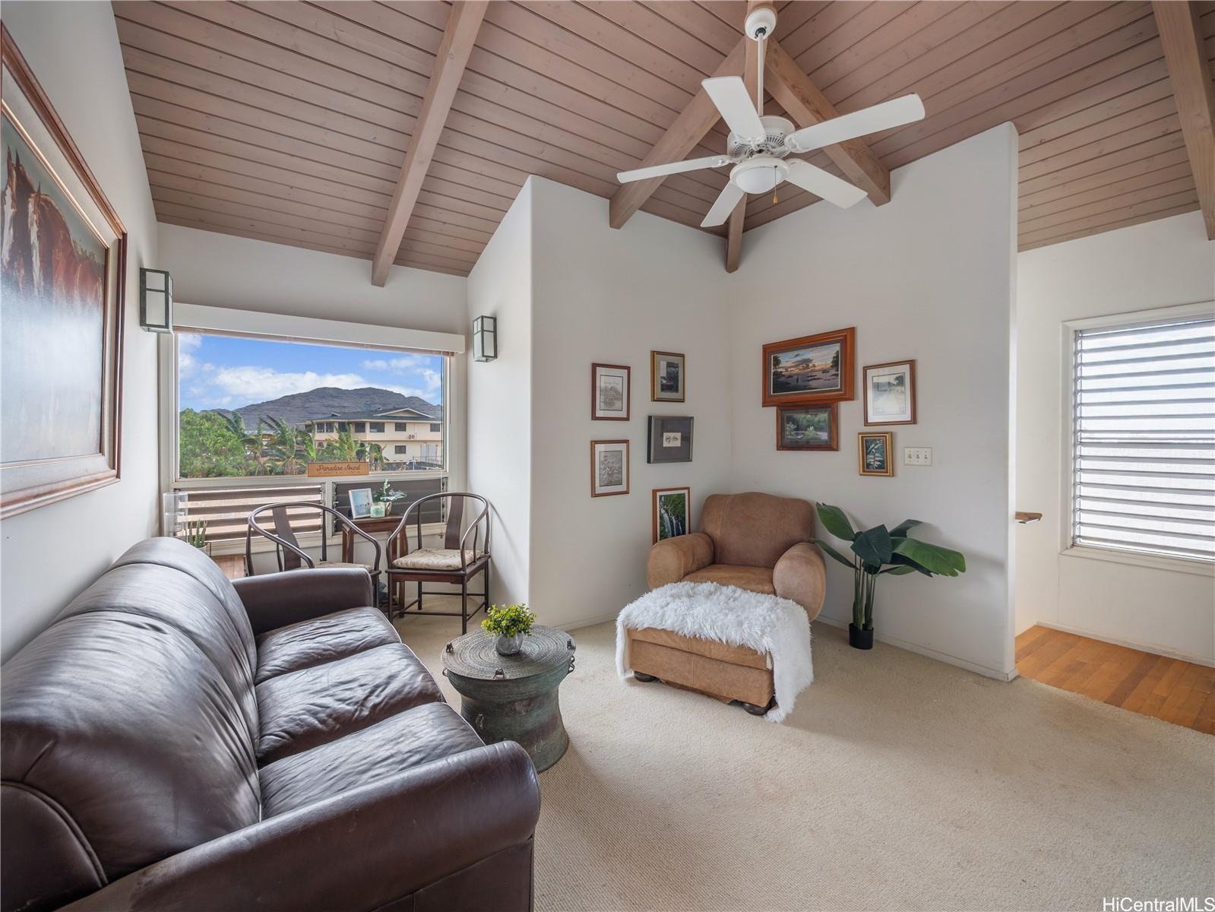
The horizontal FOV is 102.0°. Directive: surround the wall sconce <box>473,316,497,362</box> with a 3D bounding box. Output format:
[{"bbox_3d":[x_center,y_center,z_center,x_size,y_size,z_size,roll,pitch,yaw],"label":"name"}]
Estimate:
[{"bbox_3d":[-0.929,-0.882,3.732,0.115,0.310,0.185,-2,3,-34],"label":"wall sconce"}]

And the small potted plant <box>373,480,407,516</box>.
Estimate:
[{"bbox_3d":[-1.648,0.318,3.733,0.240,0.280,0.210,-2,3,-34],"label":"small potted plant"}]

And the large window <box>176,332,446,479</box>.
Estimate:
[{"bbox_3d":[-2.233,-0.371,3.939,1.865,1.050,0.080,-1,1,-32],"label":"large window"}]

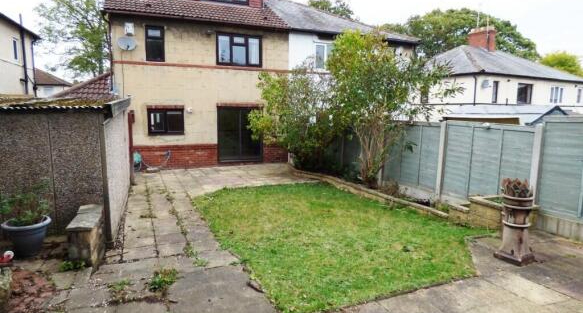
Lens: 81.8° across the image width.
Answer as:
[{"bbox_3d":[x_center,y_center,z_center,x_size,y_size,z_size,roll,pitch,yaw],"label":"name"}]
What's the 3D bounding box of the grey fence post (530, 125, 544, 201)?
[{"bbox_3d":[3.957,0.328,5.446,0.110,1.673,0.110,-3,8,-25],"label":"grey fence post"}]

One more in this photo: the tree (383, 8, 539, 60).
[{"bbox_3d":[21.210,-10.535,41.096,17.000,14.493,15.000,0,7,0],"label":"tree"}]

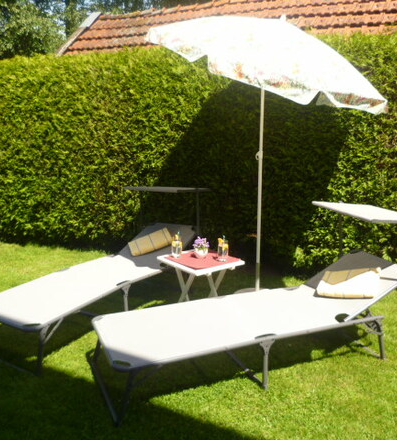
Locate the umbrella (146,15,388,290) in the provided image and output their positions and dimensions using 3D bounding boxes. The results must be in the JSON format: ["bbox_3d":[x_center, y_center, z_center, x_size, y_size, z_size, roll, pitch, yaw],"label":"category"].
[{"bbox_3d":[0.513,-0.383,3.610,1.768,2.176,1.768,0,13,0],"label":"umbrella"}]

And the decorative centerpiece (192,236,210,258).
[{"bbox_3d":[0.019,0.199,3.496,0.129,0.156,0.129,0,13,0],"label":"decorative centerpiece"}]

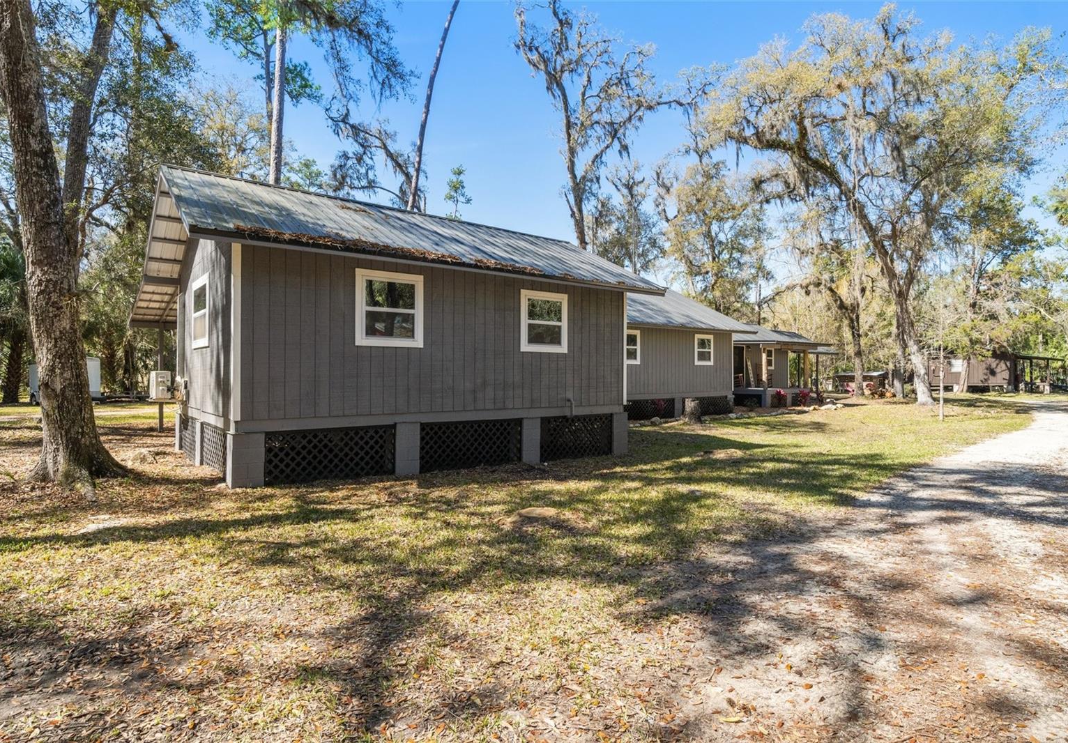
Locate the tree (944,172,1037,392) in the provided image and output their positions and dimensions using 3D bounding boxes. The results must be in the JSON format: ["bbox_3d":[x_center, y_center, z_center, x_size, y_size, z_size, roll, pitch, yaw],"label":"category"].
[{"bbox_3d":[37.000,-7.300,45.500,6.500,18.200,6.500,0,0,39],"label":"tree"}]

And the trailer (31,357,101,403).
[{"bbox_3d":[-24.500,0.490,29.100,3.600,2.450,2.050,0,0,29],"label":"trailer"}]

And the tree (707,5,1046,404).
[{"bbox_3d":[18.000,-8.000,29.300,14.800,19.500,13.800,0,0,31],"label":"tree"}]

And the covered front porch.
[{"bbox_3d":[12.500,0.150,28.400,4.800,3.150,2.400,0,0,-36],"label":"covered front porch"}]

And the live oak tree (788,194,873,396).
[{"bbox_3d":[22.100,-5.600,41.500,5.800,14.900,6.000,0,0,28],"label":"live oak tree"}]

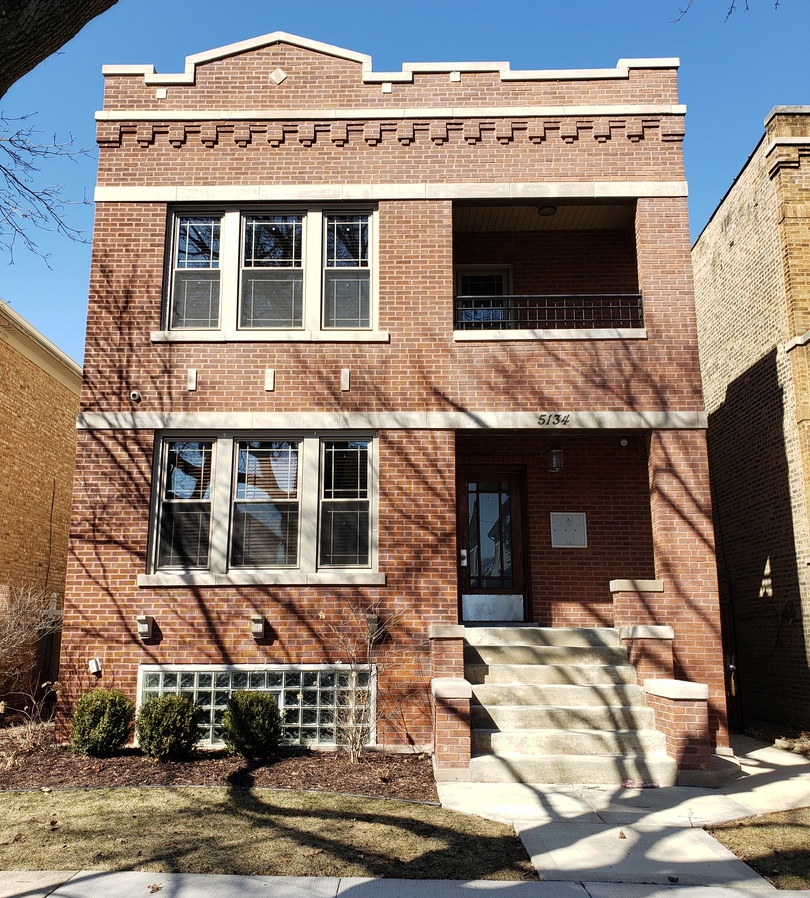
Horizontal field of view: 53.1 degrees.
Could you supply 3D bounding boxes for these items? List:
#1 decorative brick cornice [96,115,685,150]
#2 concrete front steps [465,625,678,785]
[{"bbox_3d":[-0.196,-4.088,10.457,7.538,0.421,0.130,0,-10,1],"label":"decorative brick cornice"},{"bbox_3d":[1.541,2.574,8.411,1.860,1.290,2.040,0,-11,1],"label":"concrete front steps"}]

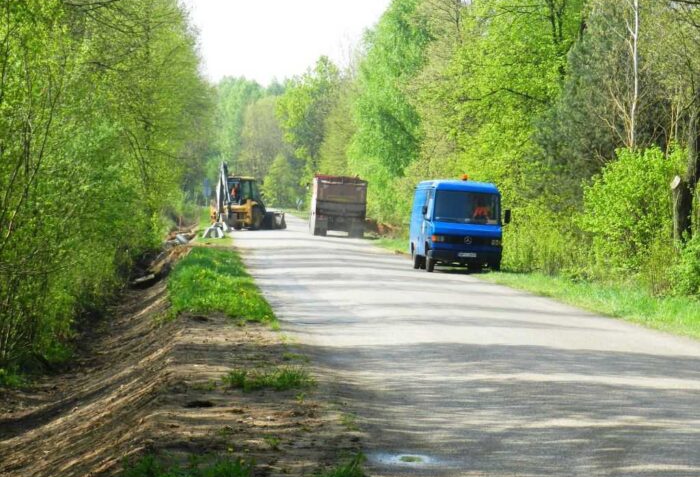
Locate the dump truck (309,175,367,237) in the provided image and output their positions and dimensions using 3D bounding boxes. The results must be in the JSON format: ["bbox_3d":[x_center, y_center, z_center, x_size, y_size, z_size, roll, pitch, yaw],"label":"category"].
[{"bbox_3d":[-0.640,-1.690,135.800,2.550,3.120,7.600,3,1,-3],"label":"dump truck"}]

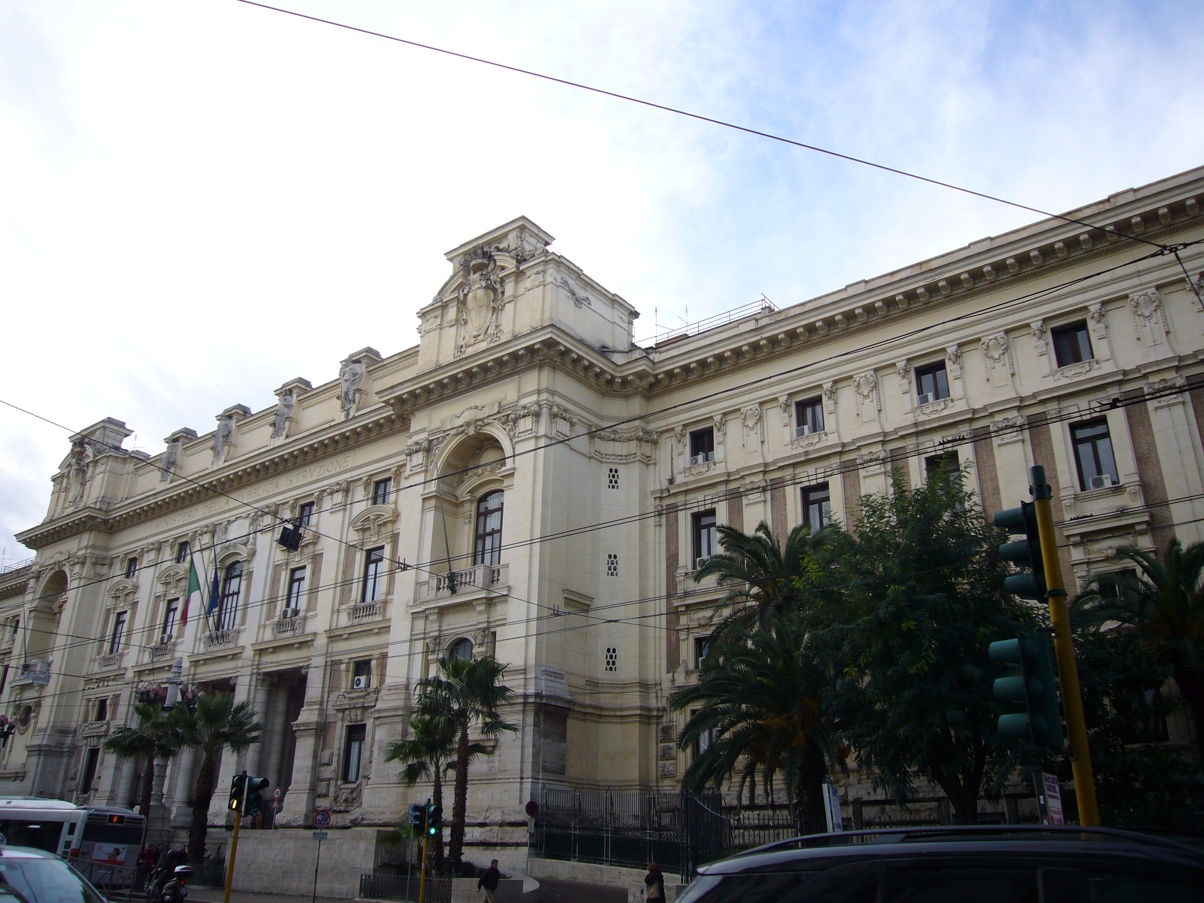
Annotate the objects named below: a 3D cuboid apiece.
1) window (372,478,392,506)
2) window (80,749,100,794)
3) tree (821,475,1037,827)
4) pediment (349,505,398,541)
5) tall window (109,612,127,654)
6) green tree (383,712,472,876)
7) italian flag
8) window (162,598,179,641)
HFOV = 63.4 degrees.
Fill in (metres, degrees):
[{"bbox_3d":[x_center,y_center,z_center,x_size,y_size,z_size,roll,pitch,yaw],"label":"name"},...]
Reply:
[{"bbox_3d":[-13.371,2.467,59.509,1.600,1.700,0.300,-16,-28,35],"label":"window"},{"bbox_3d":[-37.064,23.233,70.663,1.500,3.050,0.300,-16,-28,35],"label":"window"},{"bbox_3d":[10.746,6.934,30.667,6.400,13.480,6.400,-7,-24,18],"label":"tree"},{"bbox_3d":[-13.126,4.269,56.156,3.750,2.050,0.650,-16,-28,35],"label":"pediment"},{"bbox_3d":[-36.924,13.924,74.528,1.500,3.200,0.300,-16,-28,35],"label":"tall window"},{"bbox_3d":[-7.268,14.479,41.011,3.600,6.800,3.600,1,-23,0],"label":"green tree"},{"bbox_3d":[-26.302,9.034,62.505,0.500,4.600,1.250,-16,-28,35],"label":"italian flag"},{"bbox_3d":[-30.237,11.837,68.217,1.450,3.050,0.300,-16,-28,35],"label":"window"}]

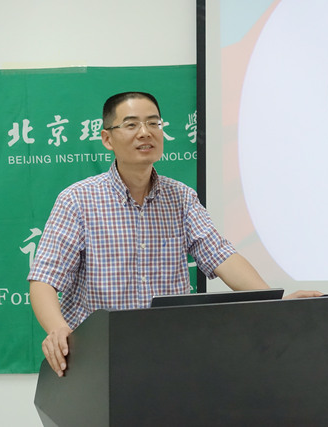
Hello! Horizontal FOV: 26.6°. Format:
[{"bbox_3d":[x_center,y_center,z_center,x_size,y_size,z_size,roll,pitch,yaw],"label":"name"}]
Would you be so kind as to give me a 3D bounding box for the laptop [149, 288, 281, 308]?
[{"bbox_3d":[0.074,0.300,1.765,0.350,0.230,0.300,0,0,-25],"label":"laptop"}]

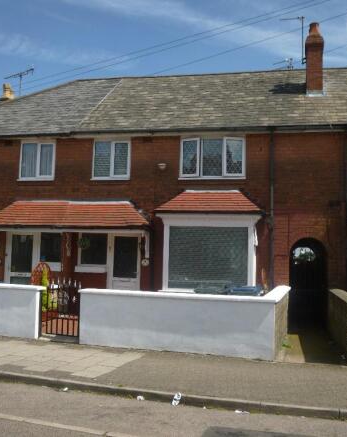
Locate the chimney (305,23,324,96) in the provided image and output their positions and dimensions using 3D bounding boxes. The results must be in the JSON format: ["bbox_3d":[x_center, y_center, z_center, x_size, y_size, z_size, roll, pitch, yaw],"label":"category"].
[{"bbox_3d":[3.872,-4.318,14.403,0.490,2.130,0.680,0,-5,12],"label":"chimney"}]

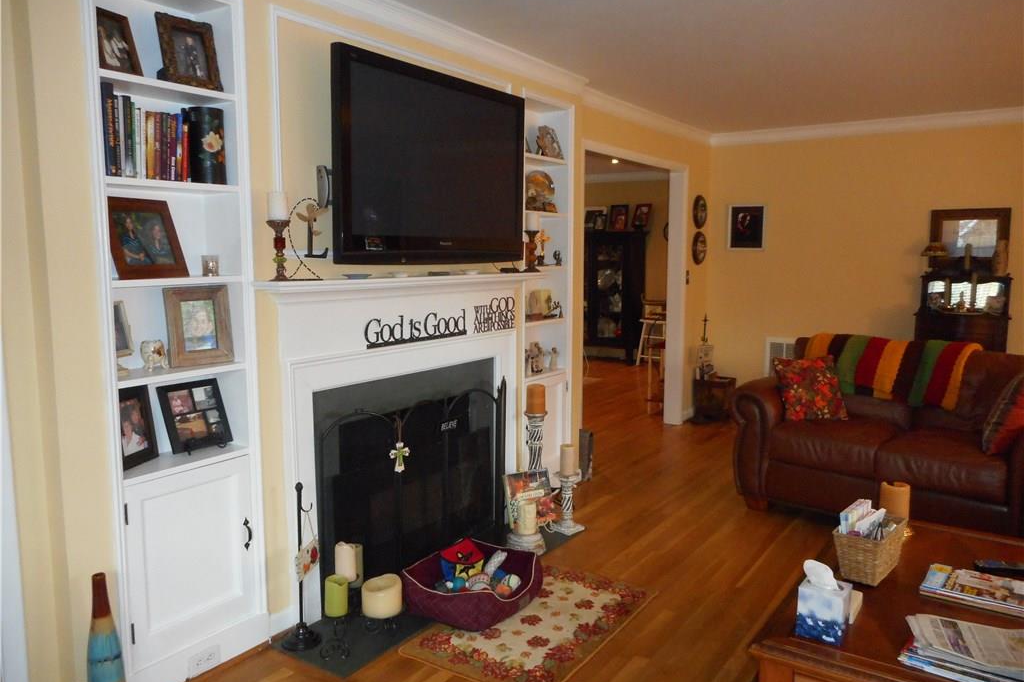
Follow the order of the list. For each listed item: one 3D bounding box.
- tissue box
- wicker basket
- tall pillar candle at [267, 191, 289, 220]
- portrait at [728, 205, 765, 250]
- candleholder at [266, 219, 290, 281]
[{"bbox_3d":[0.822,0.704,1.944,0.108,0.125,0.106,4,8,34],"label":"tissue box"},{"bbox_3d":[1.121,0.645,2.301,0.128,0.142,0.258,6,9,40],"label":"wicker basket"},{"bbox_3d":[-0.815,-0.465,2.574,0.074,0.105,0.074,5,8,35],"label":"tall pillar candle"},{"bbox_3d":[2.015,-0.976,6.363,0.305,0.375,0.025,4,8,34],"label":"portrait"},{"bbox_3d":[-0.817,-0.316,2.590,0.082,0.210,0.082,5,8,35],"label":"candleholder"}]

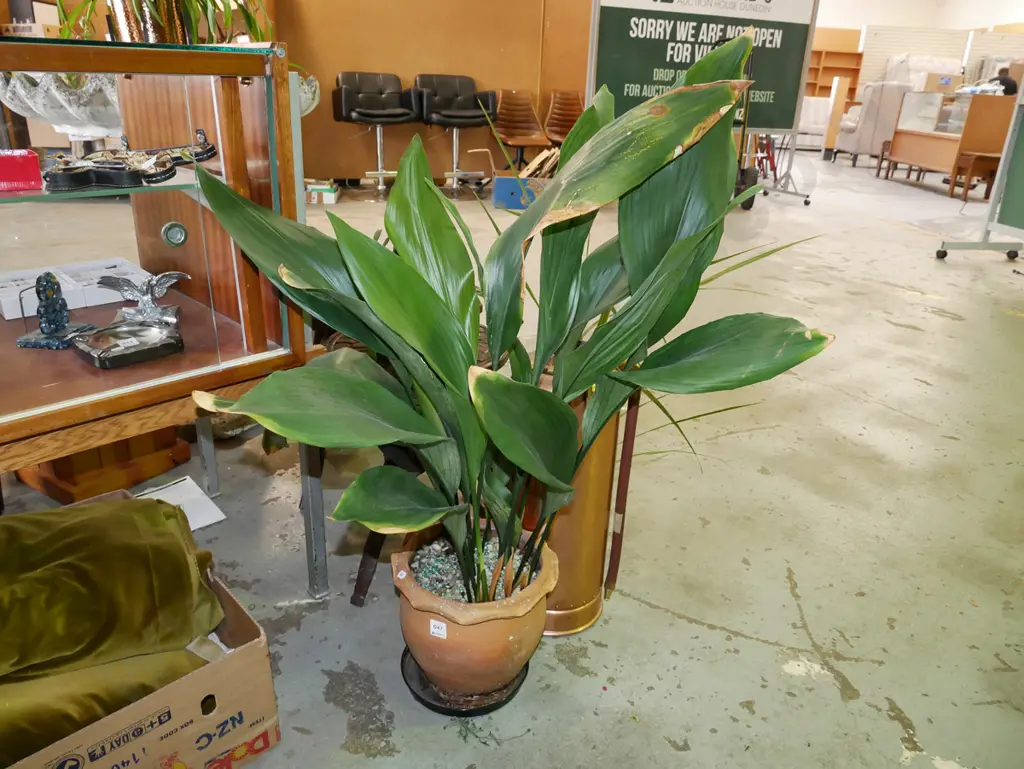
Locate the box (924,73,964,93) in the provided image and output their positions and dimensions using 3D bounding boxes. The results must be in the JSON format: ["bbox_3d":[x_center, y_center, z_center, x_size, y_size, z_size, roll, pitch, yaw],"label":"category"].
[{"bbox_3d":[4.840,-3.366,7.970,0.420,0.250,0.330,12,26,18],"label":"box"}]

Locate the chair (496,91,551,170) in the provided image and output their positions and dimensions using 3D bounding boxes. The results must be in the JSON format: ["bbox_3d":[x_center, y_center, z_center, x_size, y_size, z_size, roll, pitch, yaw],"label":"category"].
[{"bbox_3d":[0.088,-2.090,6.159,0.460,0.830,0.500,-4,26,-15],"label":"chair"}]

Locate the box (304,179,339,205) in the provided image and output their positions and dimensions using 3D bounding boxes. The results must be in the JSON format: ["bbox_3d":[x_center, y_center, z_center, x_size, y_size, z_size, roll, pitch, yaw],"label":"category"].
[{"bbox_3d":[-1.534,-1.510,5.517,0.340,0.160,0.260,-1,25,-8],"label":"box"}]

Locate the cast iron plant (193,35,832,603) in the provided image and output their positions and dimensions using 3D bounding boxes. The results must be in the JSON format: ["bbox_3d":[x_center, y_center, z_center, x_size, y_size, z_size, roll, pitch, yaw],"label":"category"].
[{"bbox_3d":[0.002,-0.044,1.102,0.960,0.930,0.720,3,25,0],"label":"cast iron plant"}]

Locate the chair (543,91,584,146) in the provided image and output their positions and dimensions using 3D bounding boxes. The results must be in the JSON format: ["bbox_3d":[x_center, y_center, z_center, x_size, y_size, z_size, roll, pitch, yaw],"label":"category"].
[{"bbox_3d":[0.545,-2.121,6.277,0.460,0.830,0.500,-4,26,-15],"label":"chair"}]

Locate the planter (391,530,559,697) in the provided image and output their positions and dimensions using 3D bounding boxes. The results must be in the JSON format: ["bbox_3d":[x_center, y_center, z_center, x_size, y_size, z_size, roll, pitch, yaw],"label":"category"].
[{"bbox_3d":[-0.073,0.427,1.331,0.295,0.260,0.295,3,25,0],"label":"planter"}]

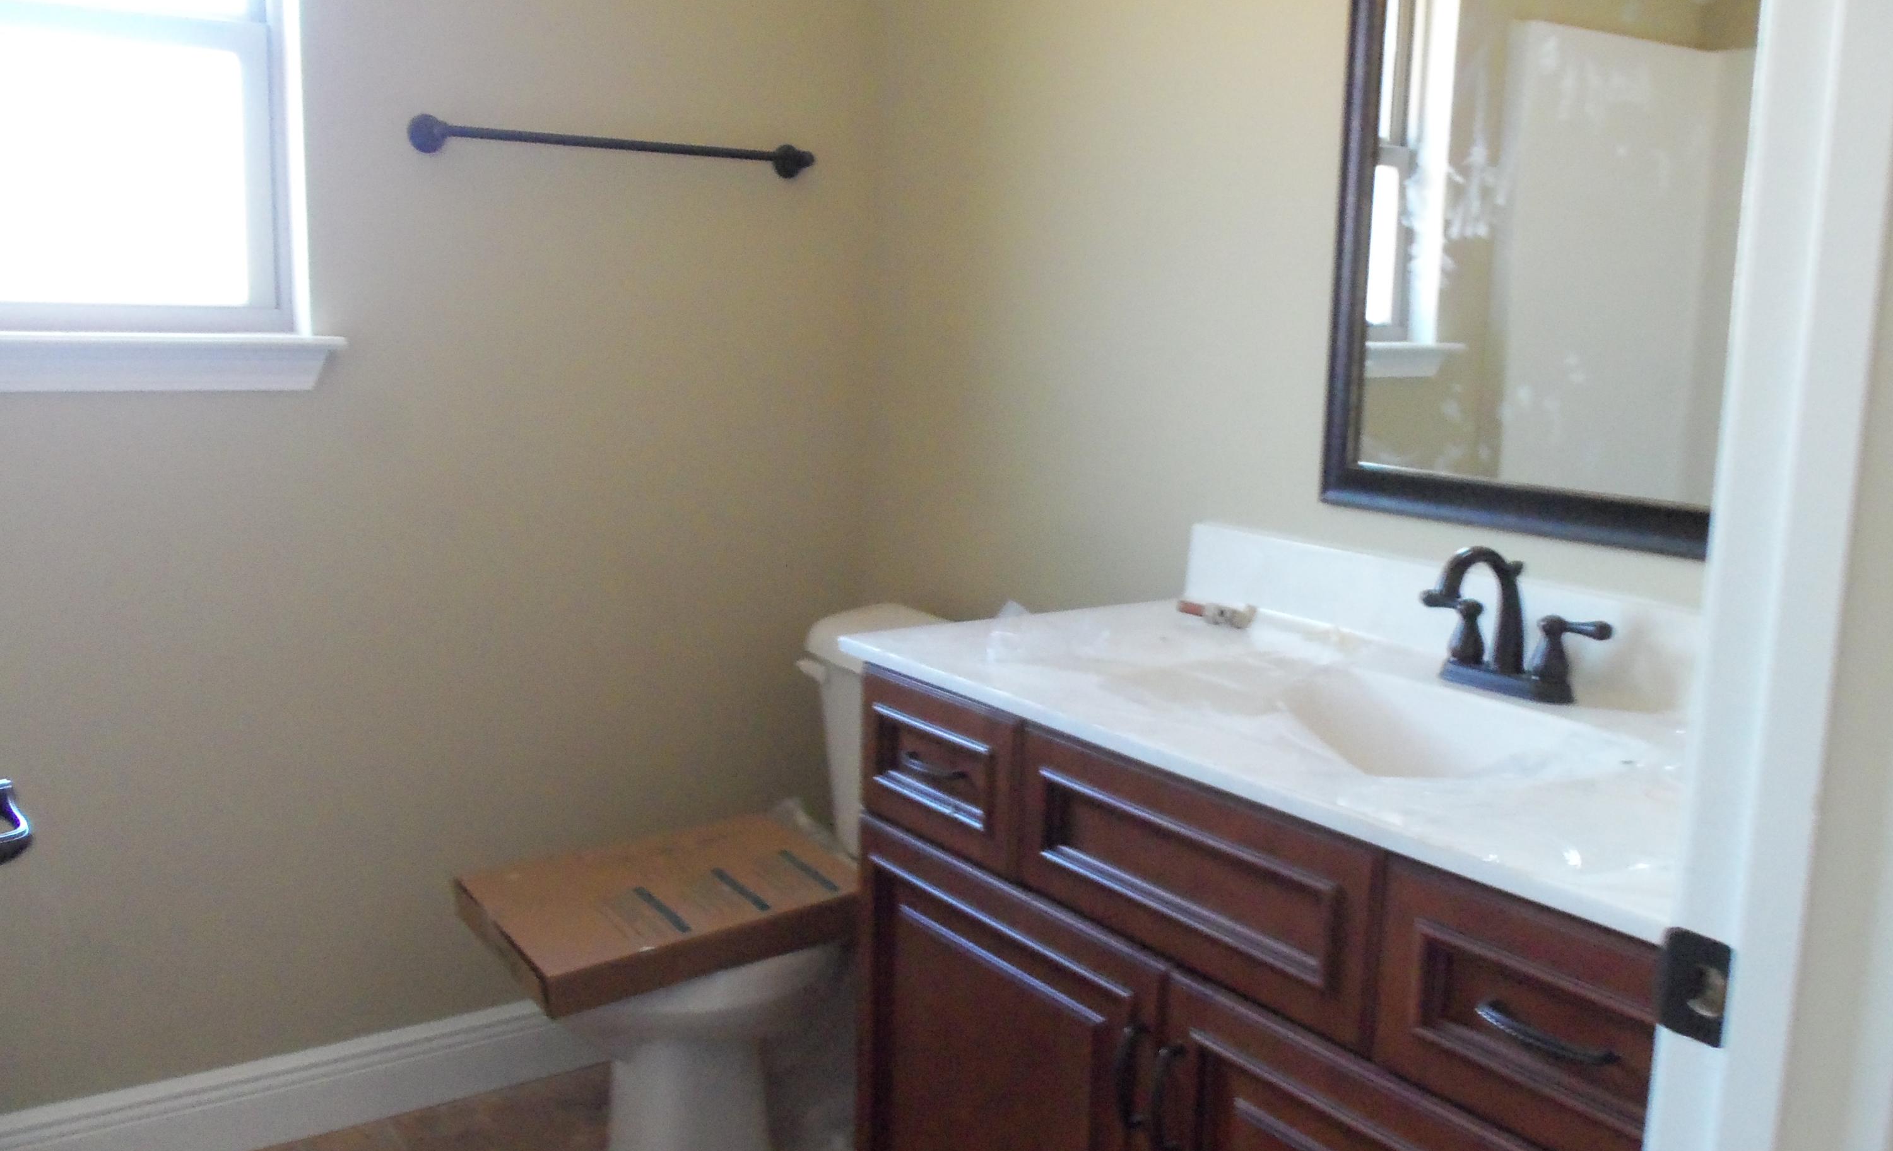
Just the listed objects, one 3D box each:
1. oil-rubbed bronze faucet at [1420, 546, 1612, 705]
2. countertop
[{"bbox_3d":[0.550,0.045,1.630,0.168,0.155,0.232,-4,11,-34],"label":"oil-rubbed bronze faucet"},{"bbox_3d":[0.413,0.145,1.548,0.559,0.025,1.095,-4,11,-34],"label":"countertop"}]

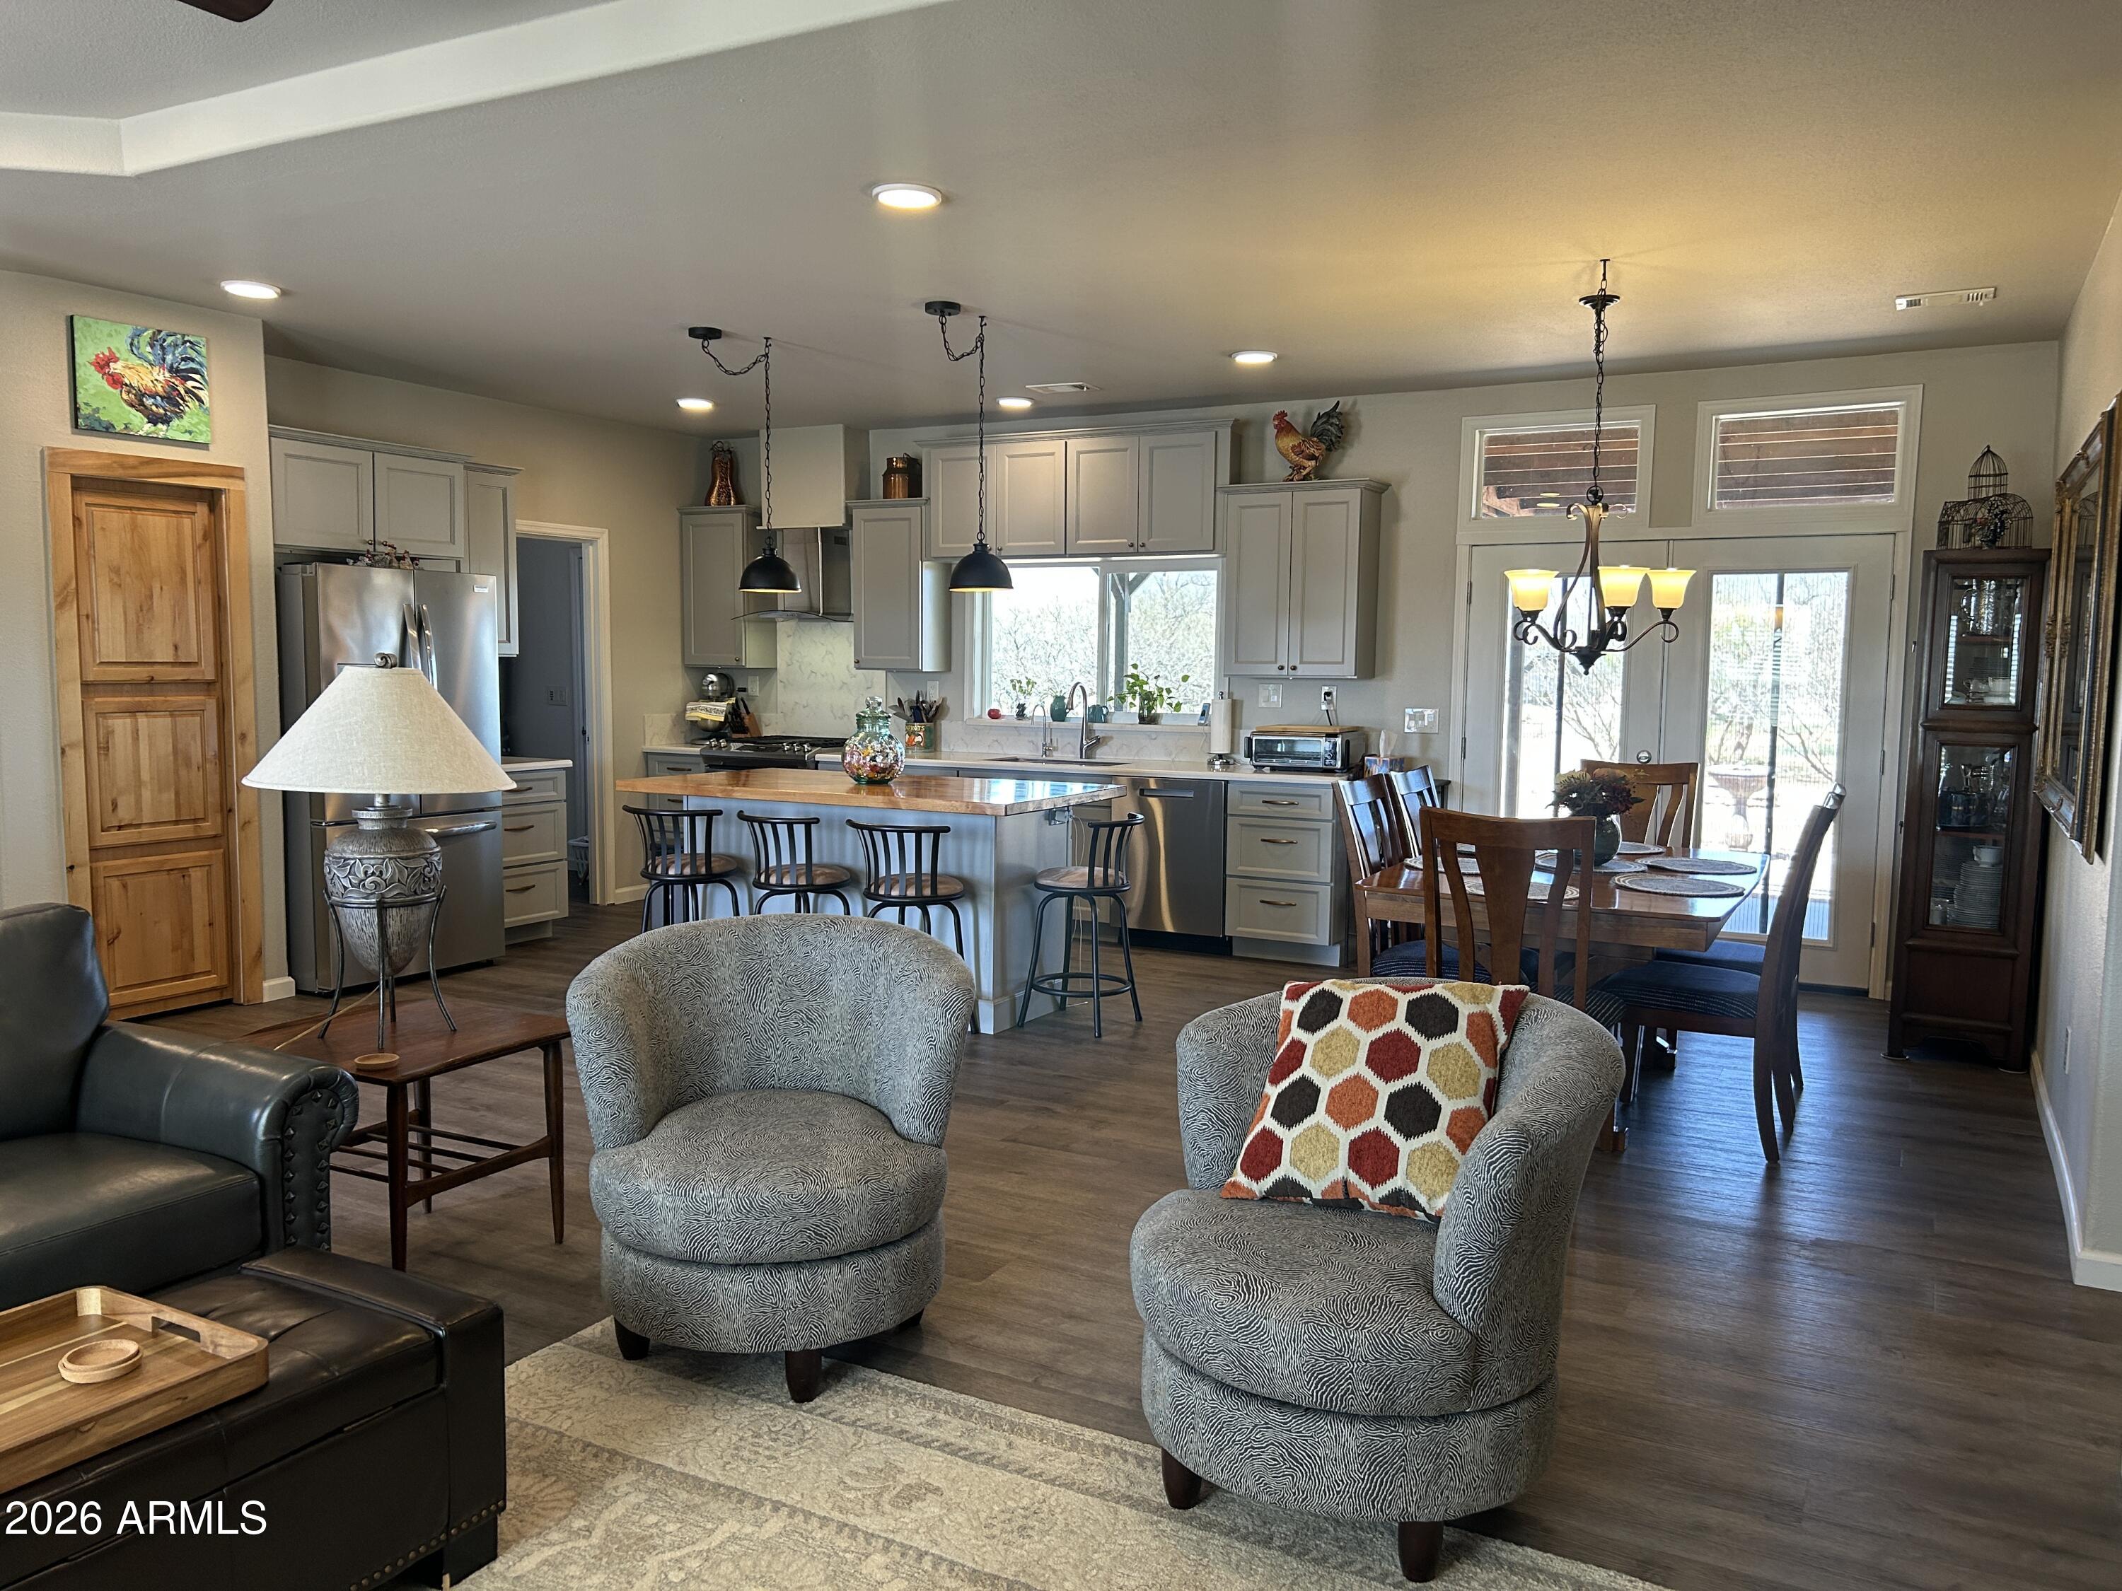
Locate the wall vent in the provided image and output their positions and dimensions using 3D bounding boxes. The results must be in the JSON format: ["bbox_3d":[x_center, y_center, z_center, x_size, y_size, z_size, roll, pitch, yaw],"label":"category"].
[{"bbox_3d":[3.158,-1.772,5.692,0.325,0.020,0.230,3,6,28],"label":"wall vent"}]

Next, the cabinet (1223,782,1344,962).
[{"bbox_3d":[1.194,0.352,7.911,0.545,0.880,0.620,3,6,28],"label":"cabinet"}]

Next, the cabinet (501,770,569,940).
[{"bbox_3d":[-2.903,0.296,7.993,0.610,0.885,0.605,3,6,28],"label":"cabinet"}]

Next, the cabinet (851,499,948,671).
[{"bbox_3d":[-0.896,-1.183,9.082,0.475,0.940,0.345,3,6,29],"label":"cabinet"}]

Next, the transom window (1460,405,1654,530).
[{"bbox_3d":[2.322,-1.518,7.497,0.885,0.550,0.100,3,6,29],"label":"transom window"}]

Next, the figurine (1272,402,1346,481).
[{"bbox_3d":[1.210,-1.739,7.831,0.370,0.390,0.170,1,5,11],"label":"figurine"}]

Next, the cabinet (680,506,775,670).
[{"bbox_3d":[-1.995,-1.242,9.626,0.480,0.935,0.340,3,6,28],"label":"cabinet"}]

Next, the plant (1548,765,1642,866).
[{"bbox_3d":[1.855,0.078,5.499,0.290,0.335,0.280,3,6,29],"label":"plant"}]

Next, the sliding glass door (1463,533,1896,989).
[{"bbox_3d":[2.785,-0.167,7.410,1.845,2.010,0.080,3,6,28],"label":"sliding glass door"}]

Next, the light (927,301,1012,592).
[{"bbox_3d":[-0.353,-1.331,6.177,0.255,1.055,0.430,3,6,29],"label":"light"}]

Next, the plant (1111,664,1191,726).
[{"bbox_3d":[0.480,-0.543,8.538,0.420,0.330,0.300,3,6,29],"label":"plant"}]

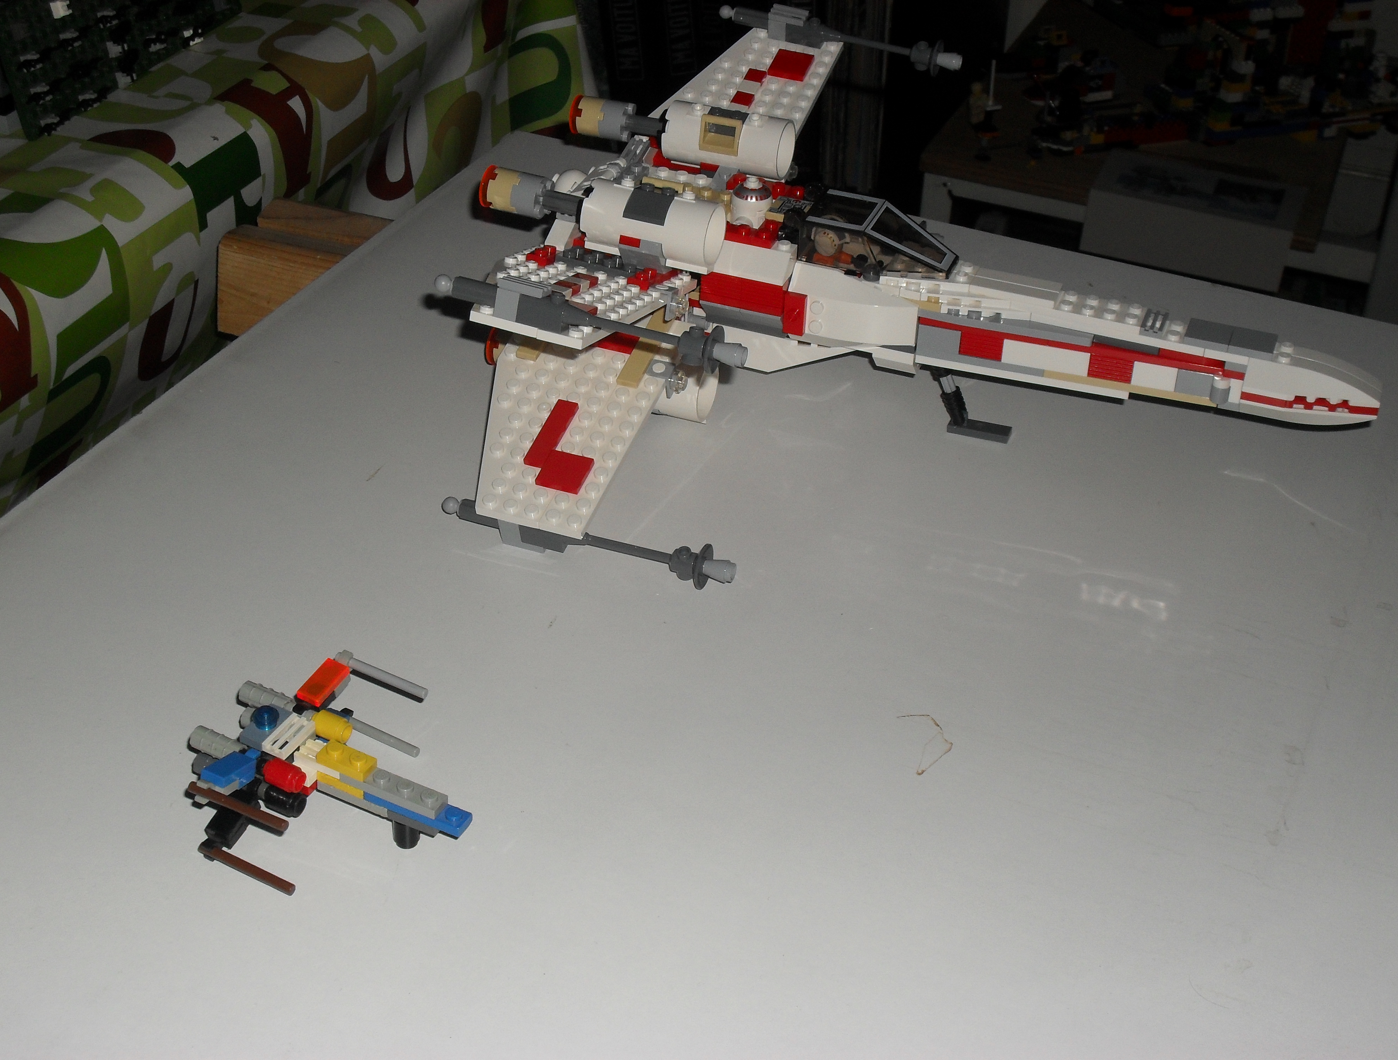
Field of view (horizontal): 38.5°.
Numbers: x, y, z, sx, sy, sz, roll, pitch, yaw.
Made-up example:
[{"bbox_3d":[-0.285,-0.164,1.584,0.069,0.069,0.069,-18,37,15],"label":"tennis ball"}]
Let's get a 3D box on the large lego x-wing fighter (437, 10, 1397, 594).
[{"bbox_3d":[0.088,-0.084,0.754,0.332,0.109,0.290,14,36,15],"label":"large lego x-wing fighter"}]

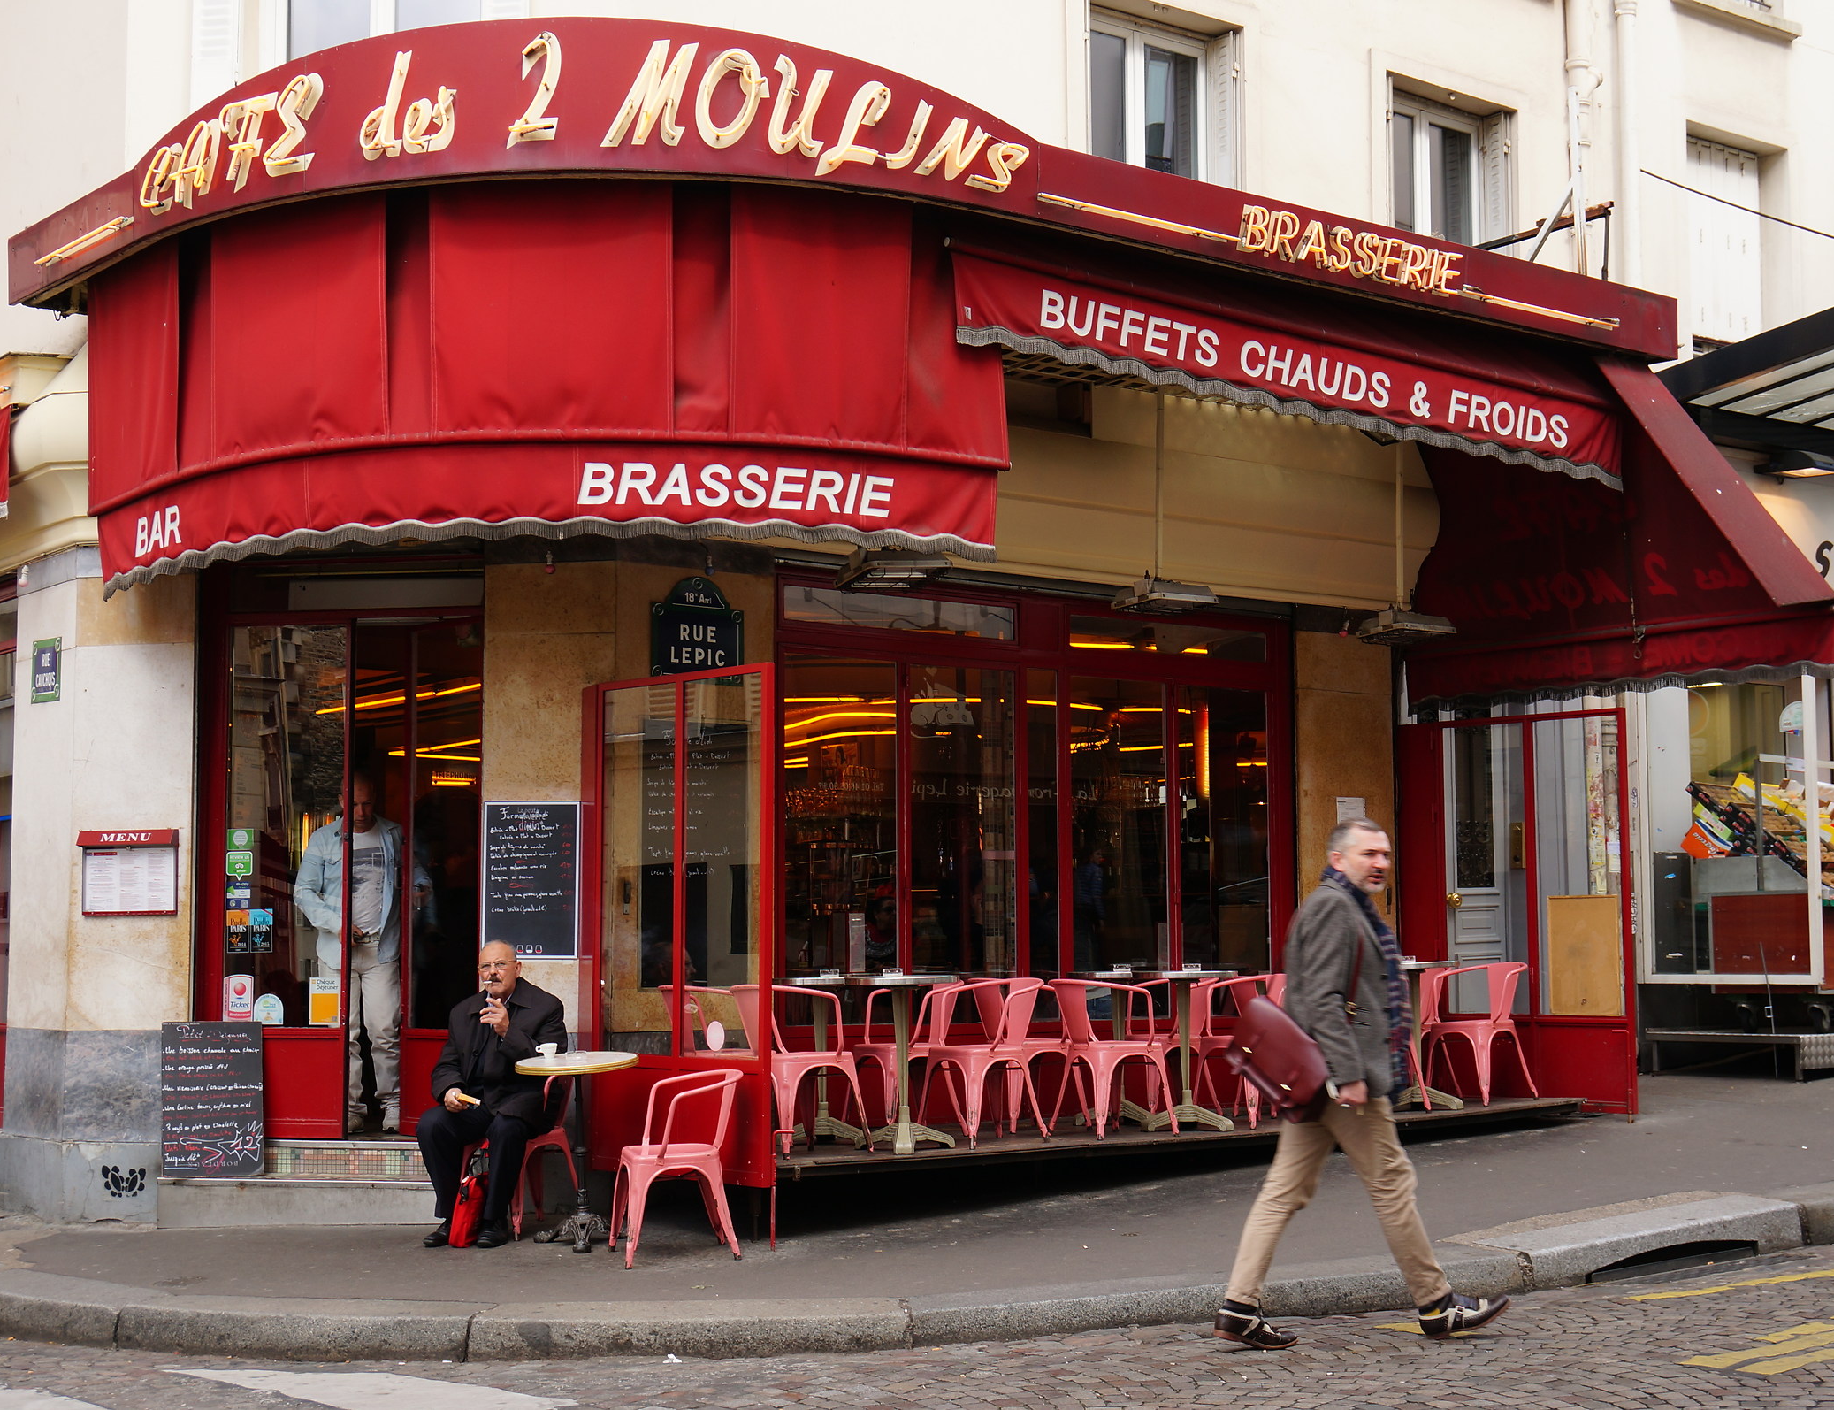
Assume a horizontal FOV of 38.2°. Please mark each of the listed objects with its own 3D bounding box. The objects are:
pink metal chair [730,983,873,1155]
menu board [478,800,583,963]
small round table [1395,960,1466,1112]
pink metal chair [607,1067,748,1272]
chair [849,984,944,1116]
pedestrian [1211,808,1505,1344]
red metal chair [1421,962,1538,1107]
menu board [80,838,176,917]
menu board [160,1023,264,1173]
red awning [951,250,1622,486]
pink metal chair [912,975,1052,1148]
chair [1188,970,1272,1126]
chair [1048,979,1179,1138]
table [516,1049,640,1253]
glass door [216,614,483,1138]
[{"bbox_3d":[-0.512,1.554,11.386,0.490,0.720,0.480,4,-7,-38],"label":"pink metal chair"},{"bbox_3d":[-1.731,0.793,11.935,0.443,0.712,0.030,-1,-5,6],"label":"menu board"},{"bbox_3d":[2.641,1.761,13.999,0.510,0.740,0.510,0,-5,0],"label":"small round table"},{"bbox_3d":[-0.973,1.893,10.886,0.510,0.725,0.530,1,-5,-15],"label":"pink metal chair"},{"bbox_3d":[-0.077,1.633,12.279,0.490,0.720,0.480,4,-7,-38],"label":"chair"},{"bbox_3d":[1.522,1.283,9.073,0.980,1.790,0.560,0,-5,0],"label":"pedestrian"},{"bbox_3d":[3.071,1.788,14.417,0.510,0.725,0.530,3,-6,-37],"label":"red metal chair"},{"bbox_3d":[-3.606,0.770,12.118,0.474,0.394,0.090,-1,-5,6],"label":"menu board"},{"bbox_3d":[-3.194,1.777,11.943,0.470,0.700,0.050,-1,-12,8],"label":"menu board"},{"bbox_3d":[1.702,-1.374,11.318,4.104,0.465,0.250,4,-7,-38],"label":"red awning"},{"bbox_3d":[0.268,1.596,11.881,0.490,0.720,0.480,4,-7,-38],"label":"pink metal chair"},{"bbox_3d":[1.641,1.693,12.999,0.490,0.720,0.480,4,-7,-38],"label":"chair"},{"bbox_3d":[0.903,1.689,12.683,0.510,0.725,0.530,3,-6,-37],"label":"chair"},{"bbox_3d":[-1.380,1.848,10.913,0.510,0.740,0.510,-1,-5,6],"label":"table"},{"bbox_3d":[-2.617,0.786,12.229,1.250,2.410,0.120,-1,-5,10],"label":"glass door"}]

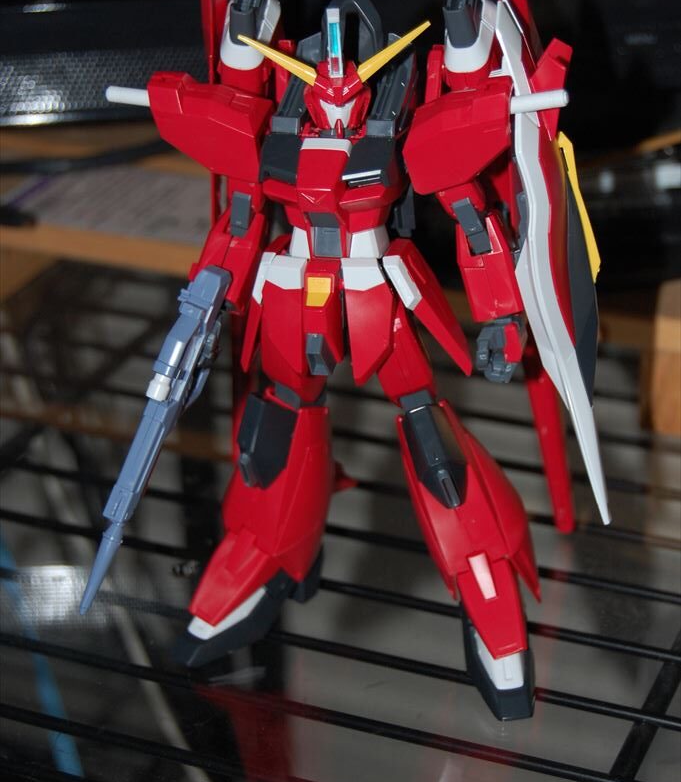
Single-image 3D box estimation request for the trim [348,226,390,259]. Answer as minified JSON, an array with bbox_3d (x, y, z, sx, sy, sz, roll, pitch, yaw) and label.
[{"bbox_3d":[0.007,-0.036,0.474,0.010,0.007,0.008,2,28,7],"label":"trim"}]

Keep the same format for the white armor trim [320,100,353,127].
[{"bbox_3d":[-0.001,-0.064,0.453,0.008,0.005,0.004,-2,28,1],"label":"white armor trim"}]

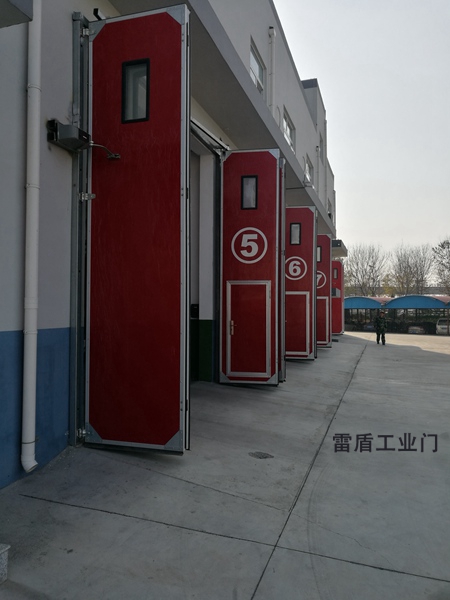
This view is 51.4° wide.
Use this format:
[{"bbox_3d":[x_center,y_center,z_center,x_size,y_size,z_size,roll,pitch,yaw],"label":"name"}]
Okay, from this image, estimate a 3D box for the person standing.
[{"bbox_3d":[7.974,1.462,24.000,0.550,1.710,0.360,0,-2,18],"label":"person standing"}]

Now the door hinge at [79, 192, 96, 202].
[{"bbox_3d":[-1.610,-1.205,5.487,0.200,0.105,0.060,0,-2,16],"label":"door hinge"}]

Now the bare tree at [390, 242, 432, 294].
[{"bbox_3d":[22.694,-1.476,56.866,5.115,10.448,4.860,0,-2,22],"label":"bare tree"}]

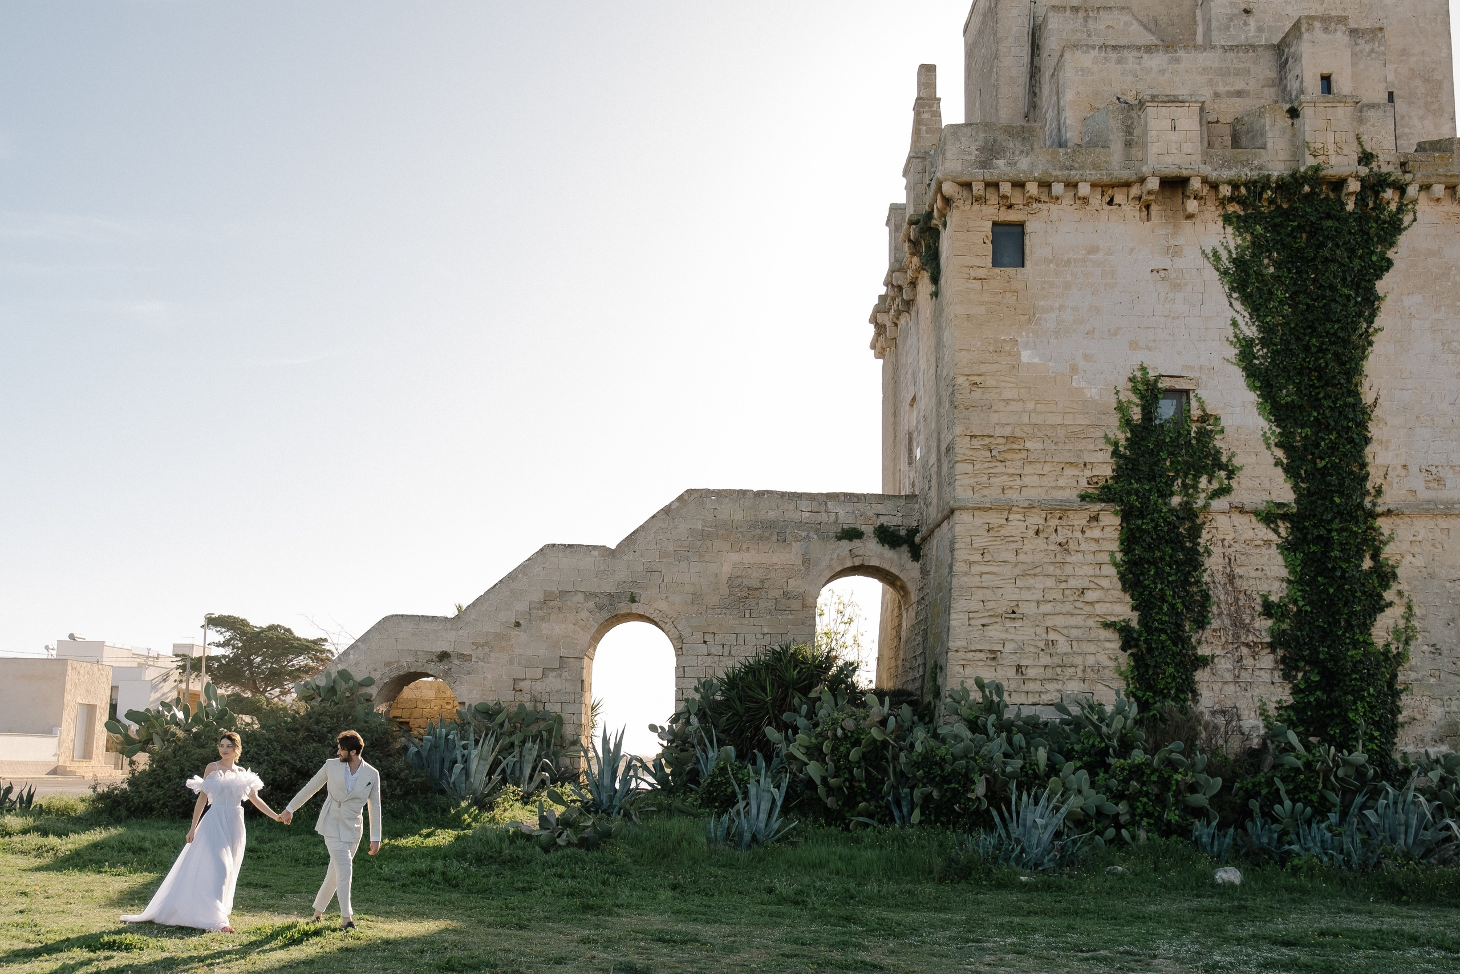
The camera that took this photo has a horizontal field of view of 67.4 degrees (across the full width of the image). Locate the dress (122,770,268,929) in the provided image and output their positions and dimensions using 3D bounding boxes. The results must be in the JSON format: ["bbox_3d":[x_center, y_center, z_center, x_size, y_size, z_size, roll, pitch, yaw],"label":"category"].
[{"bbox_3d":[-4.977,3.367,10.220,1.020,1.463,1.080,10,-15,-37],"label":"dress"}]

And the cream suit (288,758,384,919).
[{"bbox_3d":[-3.765,3.340,10.400,0.880,1.440,0.500,5,-12,-21],"label":"cream suit"}]

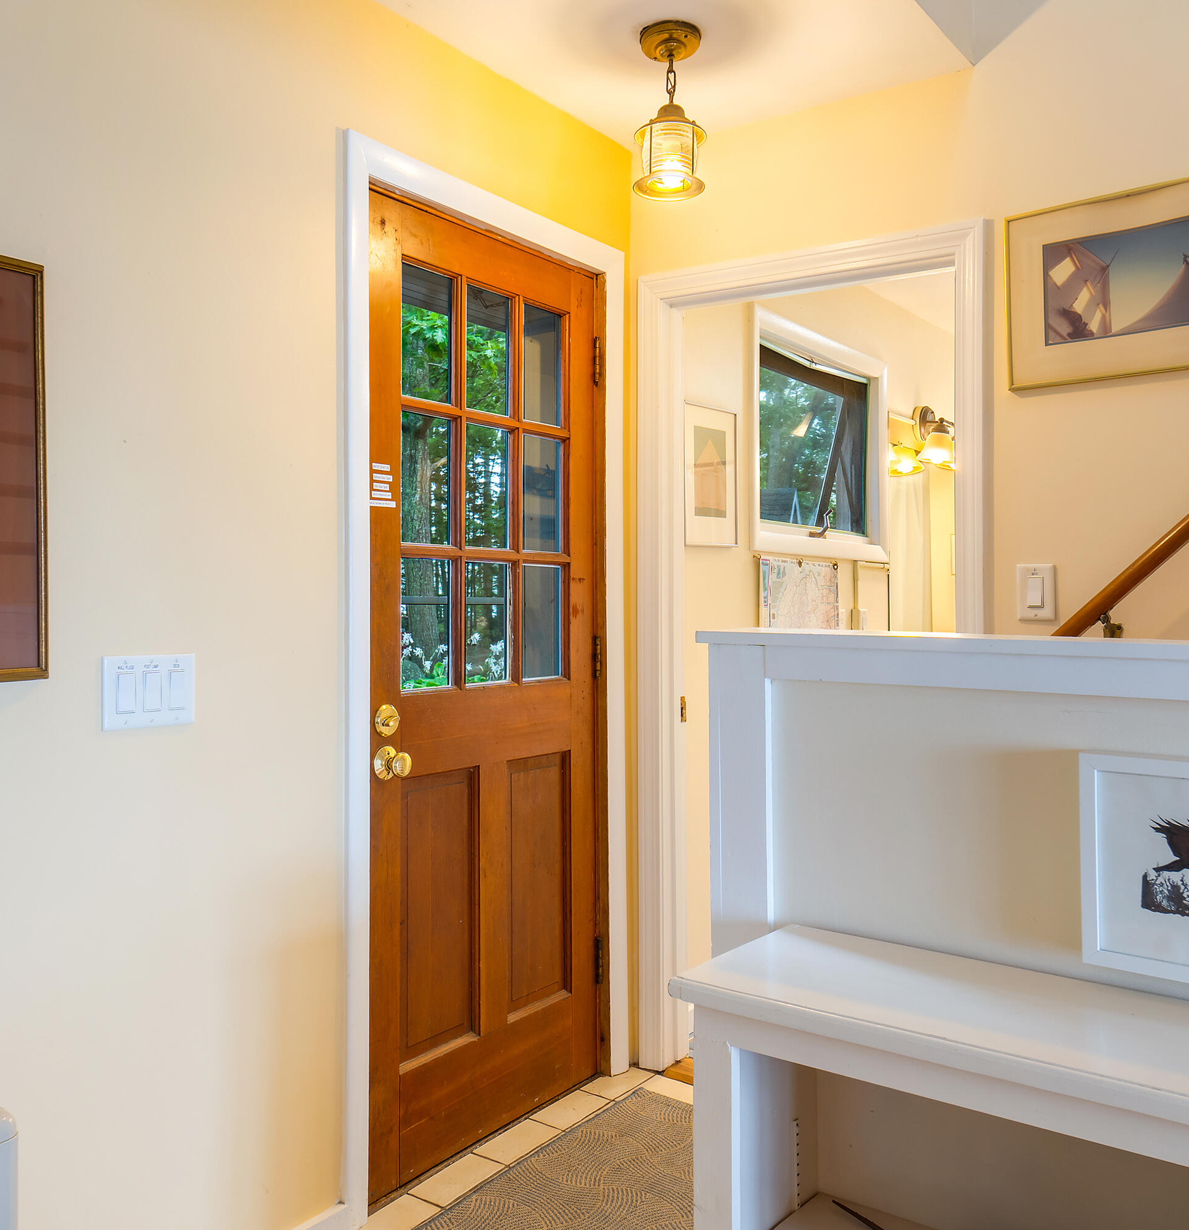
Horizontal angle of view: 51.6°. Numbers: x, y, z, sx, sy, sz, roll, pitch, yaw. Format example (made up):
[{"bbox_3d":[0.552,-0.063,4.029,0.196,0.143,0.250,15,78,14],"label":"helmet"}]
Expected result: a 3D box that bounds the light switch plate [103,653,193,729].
[{"bbox_3d":[-0.714,0.124,1.969,0.010,0.116,0.167,0,0,33],"label":"light switch plate"}]

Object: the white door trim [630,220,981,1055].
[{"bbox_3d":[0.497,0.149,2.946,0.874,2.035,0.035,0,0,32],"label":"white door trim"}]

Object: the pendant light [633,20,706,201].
[{"bbox_3d":[0.158,-1.049,2.563,0.153,0.320,0.153,0,0,0],"label":"pendant light"}]

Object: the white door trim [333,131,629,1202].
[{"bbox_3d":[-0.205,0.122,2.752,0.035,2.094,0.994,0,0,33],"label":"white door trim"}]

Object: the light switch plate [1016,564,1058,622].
[{"bbox_3d":[0.955,-0.048,2.654,0.075,0.119,0.010,0,0,32],"label":"light switch plate"}]

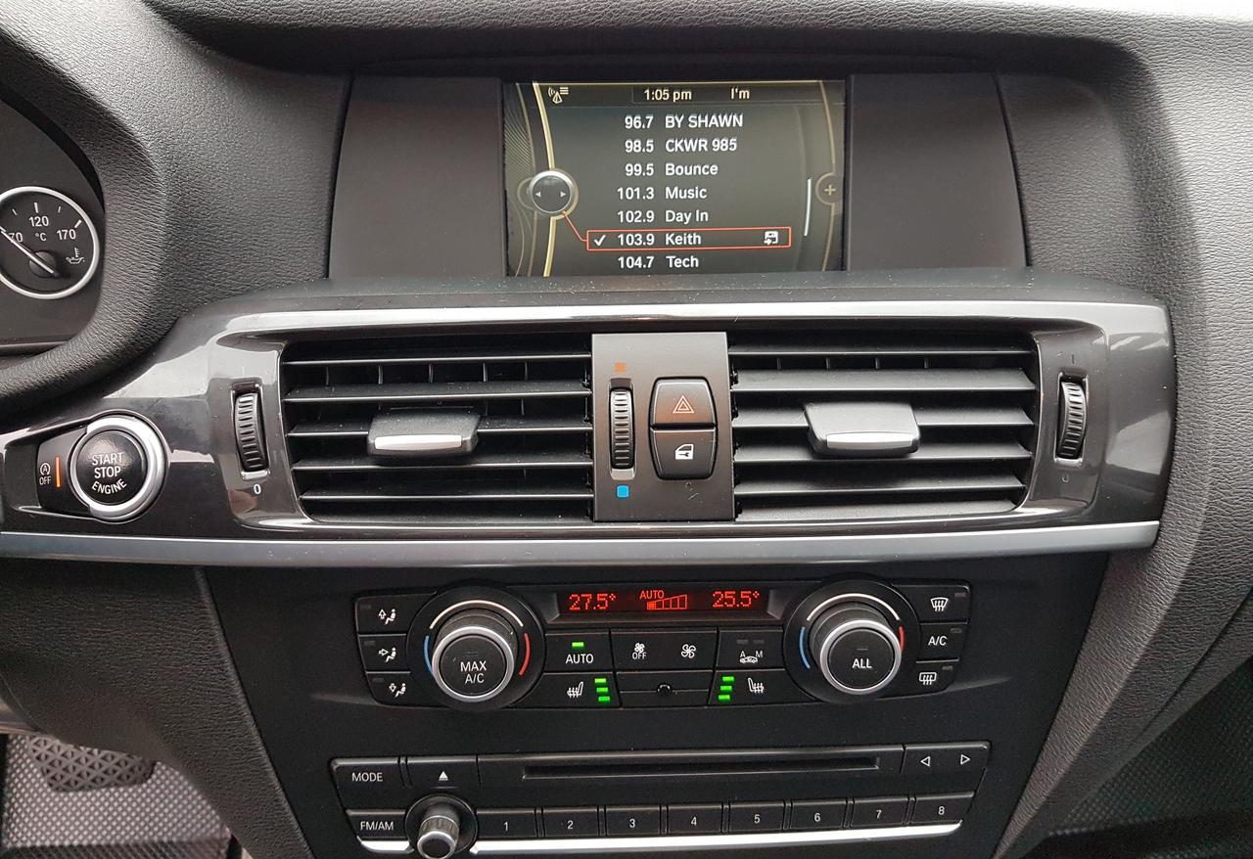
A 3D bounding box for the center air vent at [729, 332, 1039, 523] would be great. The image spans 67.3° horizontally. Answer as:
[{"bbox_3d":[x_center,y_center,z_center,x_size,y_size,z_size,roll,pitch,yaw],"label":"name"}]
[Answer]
[{"bbox_3d":[0.091,-0.001,0.334,0.107,0.065,0.027,-1,-6,-2],"label":"center air vent"}]

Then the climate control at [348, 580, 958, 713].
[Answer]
[{"bbox_3d":[0.013,0.075,0.329,0.211,0.049,0.022,-1,15,-2],"label":"climate control"}]

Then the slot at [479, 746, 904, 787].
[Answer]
[{"bbox_3d":[0.023,0.123,0.344,0.154,0.013,0.010,-1,15,-2],"label":"slot"}]

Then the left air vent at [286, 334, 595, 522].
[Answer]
[{"bbox_3d":[-0.066,0.000,0.329,0.107,0.065,0.027,-1,-6,-2],"label":"left air vent"}]

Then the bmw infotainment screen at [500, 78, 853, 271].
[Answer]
[{"bbox_3d":[0.020,-0.106,0.396,0.144,0.082,0.015,-1,3,-2],"label":"bmw infotainment screen"}]

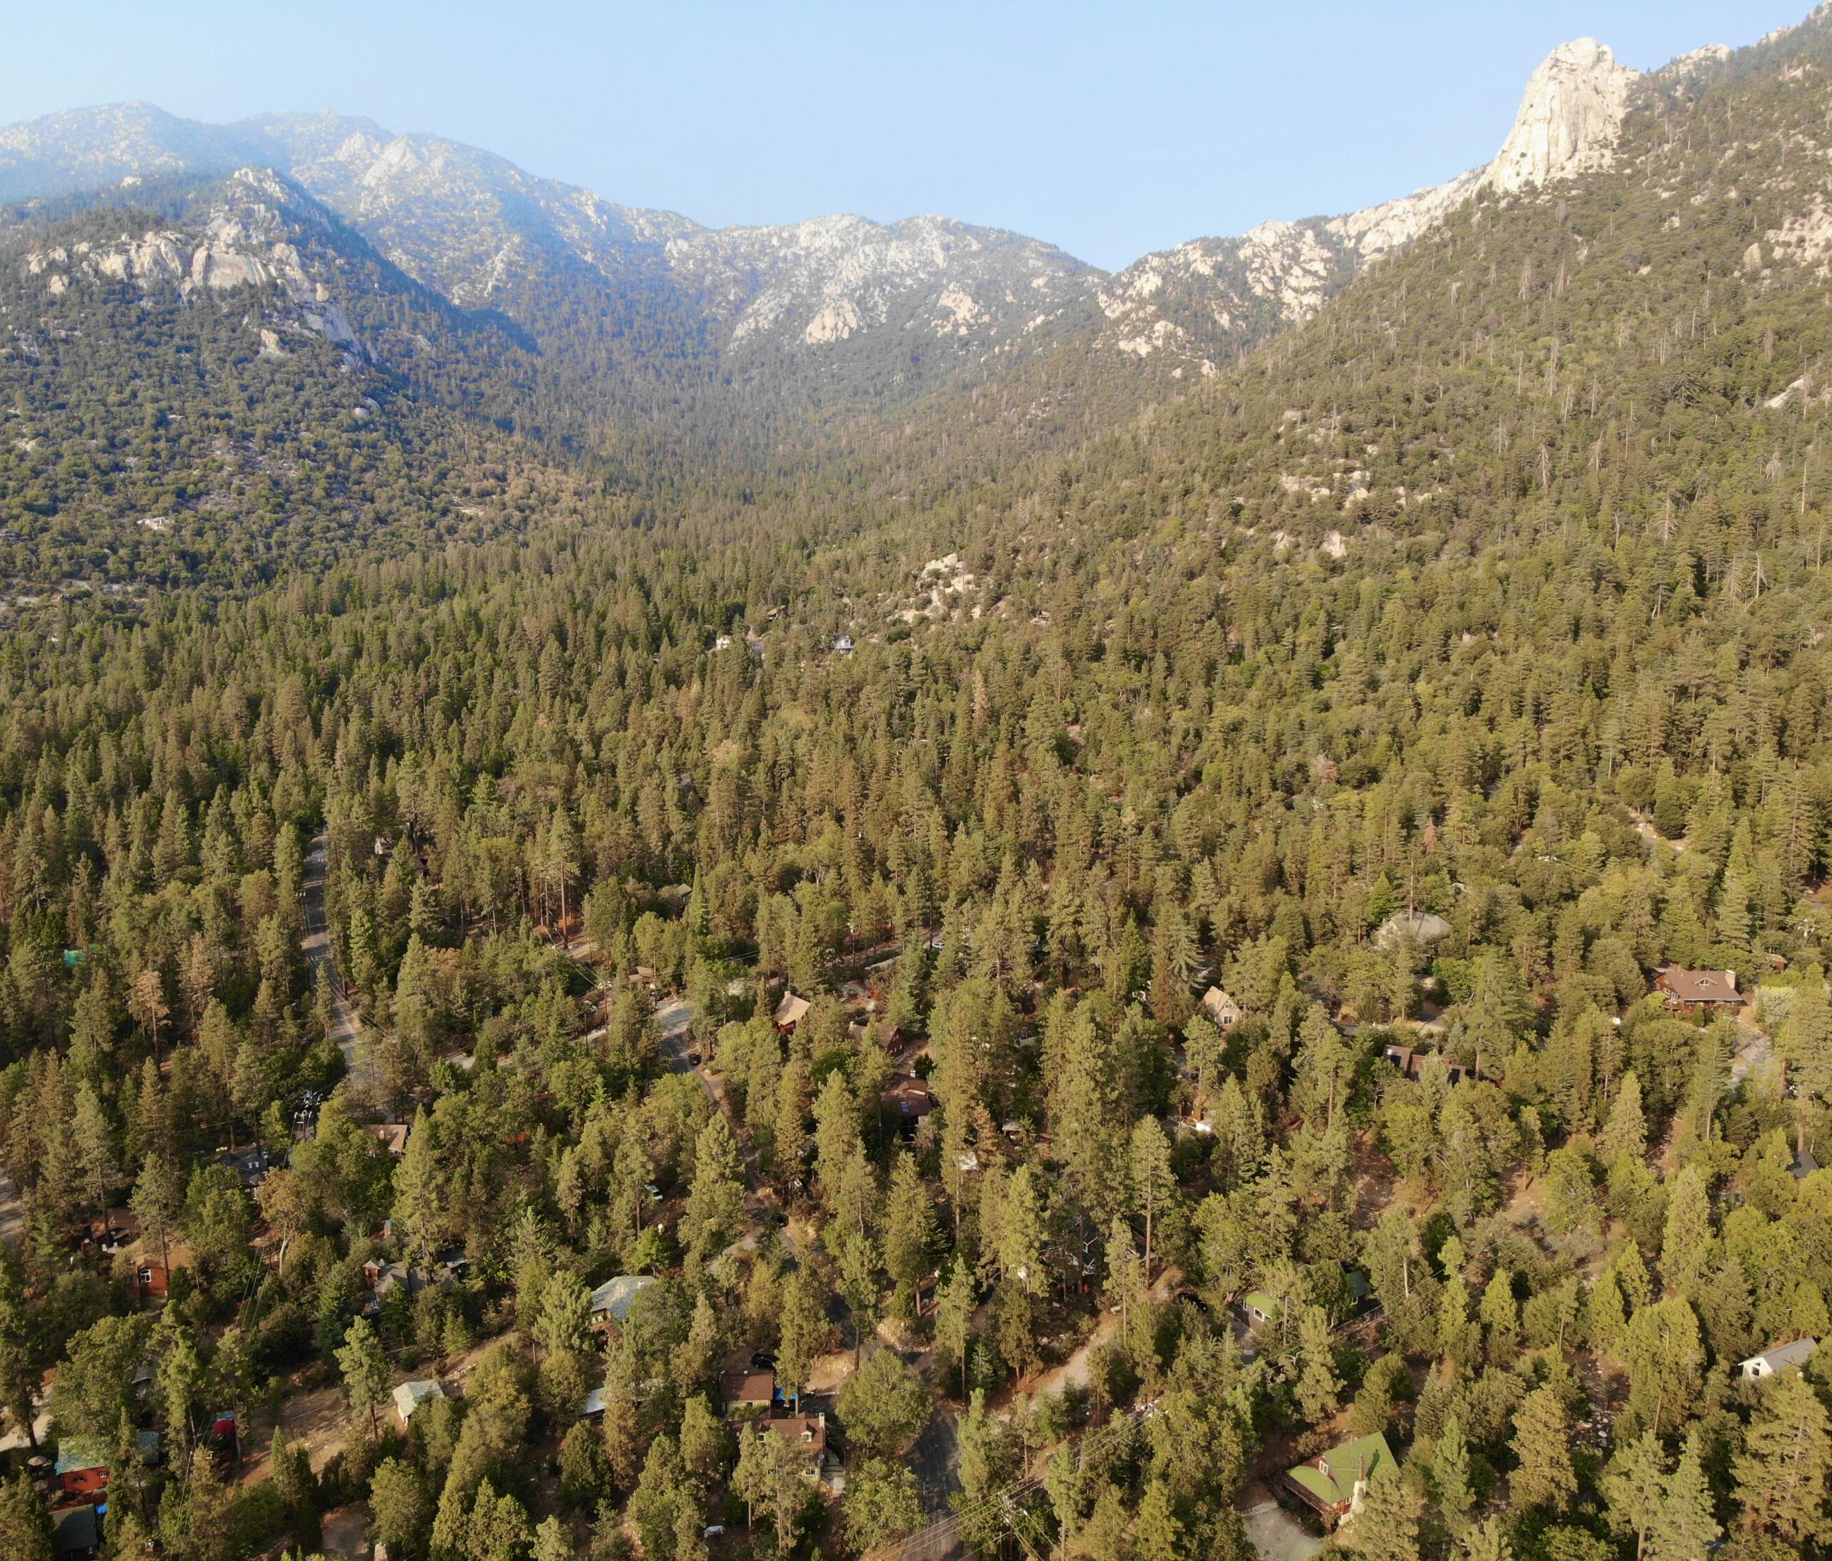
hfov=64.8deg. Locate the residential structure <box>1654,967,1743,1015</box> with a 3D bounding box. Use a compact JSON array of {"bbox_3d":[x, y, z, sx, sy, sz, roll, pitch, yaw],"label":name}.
[{"bbox_3d":[163.280,43.370,301.090,14.000,6.900,10.700,-1,11,-4],"label":"residential structure"}]

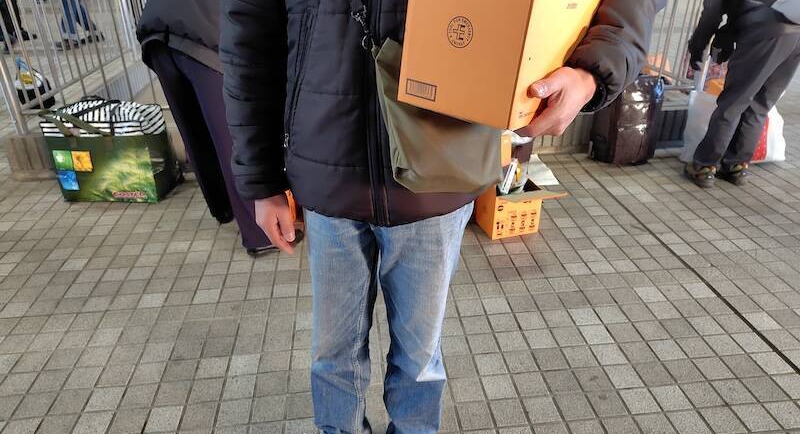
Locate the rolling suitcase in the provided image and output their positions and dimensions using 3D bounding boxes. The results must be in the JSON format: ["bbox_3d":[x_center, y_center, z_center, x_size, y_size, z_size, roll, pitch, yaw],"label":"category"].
[{"bbox_3d":[1.354,-0.556,3.119,0.360,0.480,0.230,-1,29,0],"label":"rolling suitcase"}]

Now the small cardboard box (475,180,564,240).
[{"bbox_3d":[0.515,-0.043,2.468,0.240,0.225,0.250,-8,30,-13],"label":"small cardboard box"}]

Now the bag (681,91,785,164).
[{"bbox_3d":[1.994,-0.550,3.178,0.540,0.400,0.280,-2,29,-2],"label":"bag"}]

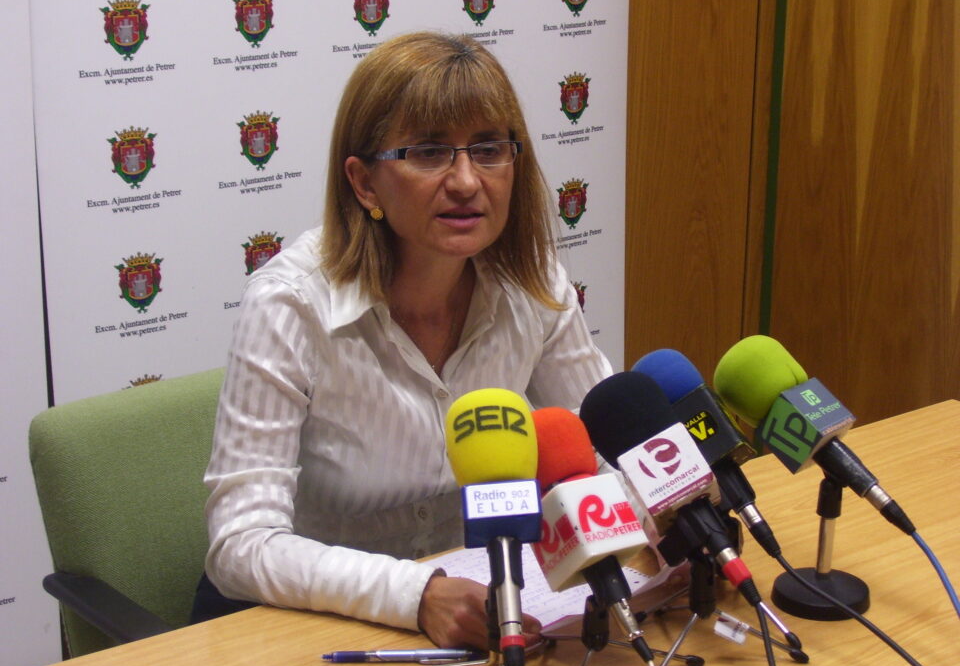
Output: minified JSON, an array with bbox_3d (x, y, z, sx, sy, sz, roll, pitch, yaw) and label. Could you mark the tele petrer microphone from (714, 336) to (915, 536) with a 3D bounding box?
[{"bbox_3d":[0.329,0.104,1.877,0.078,0.078,0.252,-19,57,-43],"label":"tele petrer microphone"}]

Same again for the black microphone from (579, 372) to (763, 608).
[{"bbox_3d":[0.181,0.142,1.757,0.084,0.084,0.256,-31,64,-3],"label":"black microphone"}]

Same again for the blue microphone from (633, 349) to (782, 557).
[{"bbox_3d":[0.224,0.114,1.846,0.062,0.233,0.062,-36,-25,13],"label":"blue microphone"}]

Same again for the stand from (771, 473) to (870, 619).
[{"bbox_3d":[0.334,0.197,1.876,0.097,0.134,0.097,1,17,0],"label":"stand"}]

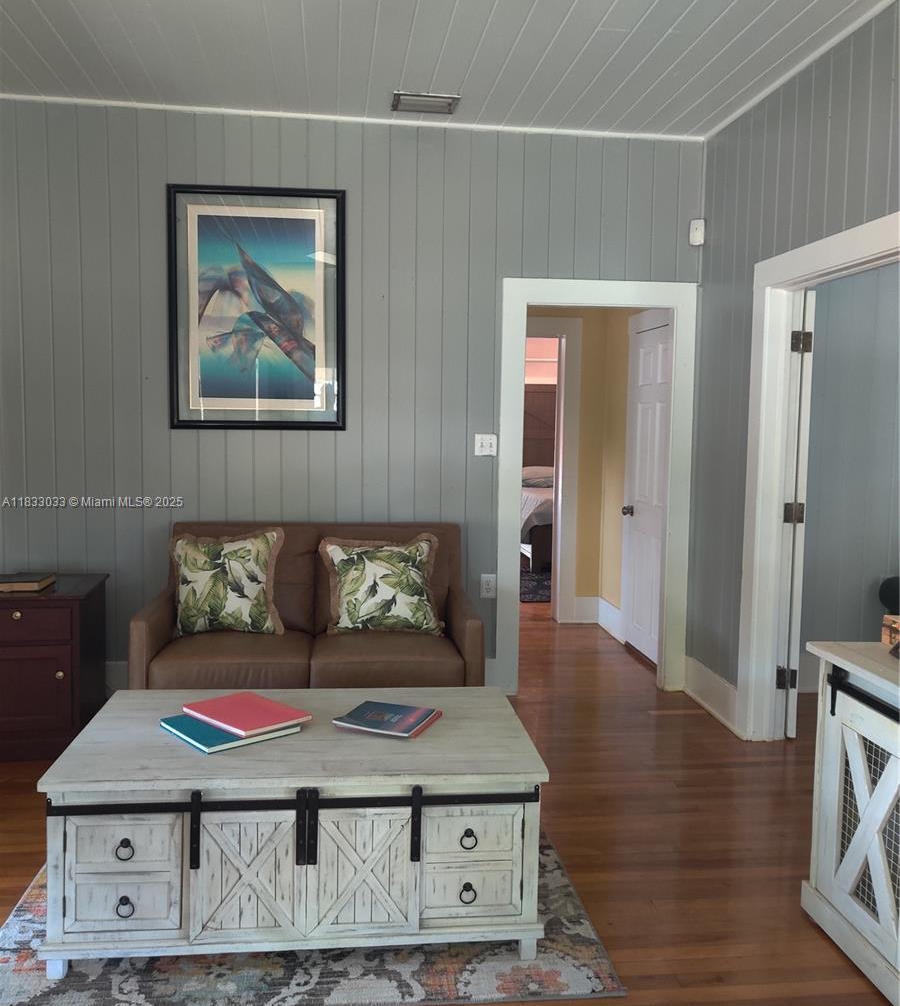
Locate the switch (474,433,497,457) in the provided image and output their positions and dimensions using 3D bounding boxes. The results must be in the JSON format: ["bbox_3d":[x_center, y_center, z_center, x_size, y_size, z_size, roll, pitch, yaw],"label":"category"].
[{"bbox_3d":[0.186,-0.297,4.813,0.113,0.113,0.012,0,6,-7],"label":"switch"}]

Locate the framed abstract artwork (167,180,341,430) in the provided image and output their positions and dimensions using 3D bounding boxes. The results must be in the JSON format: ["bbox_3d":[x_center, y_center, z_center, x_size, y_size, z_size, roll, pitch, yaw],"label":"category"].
[{"bbox_3d":[-0.942,-0.950,4.603,0.852,1.169,0.030,0,6,-7],"label":"framed abstract artwork"}]

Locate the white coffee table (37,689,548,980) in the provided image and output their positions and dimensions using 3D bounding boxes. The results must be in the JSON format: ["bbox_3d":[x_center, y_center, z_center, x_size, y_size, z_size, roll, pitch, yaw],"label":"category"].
[{"bbox_3d":[-0.427,0.937,2.829,1.309,0.532,0.777,0,6,-5],"label":"white coffee table"}]

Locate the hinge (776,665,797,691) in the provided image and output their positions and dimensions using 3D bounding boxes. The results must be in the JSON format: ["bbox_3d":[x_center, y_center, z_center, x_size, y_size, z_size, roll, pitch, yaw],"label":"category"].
[{"bbox_3d":[1.550,0.809,4.290,0.090,0.090,0.015,0,6,-7],"label":"hinge"}]

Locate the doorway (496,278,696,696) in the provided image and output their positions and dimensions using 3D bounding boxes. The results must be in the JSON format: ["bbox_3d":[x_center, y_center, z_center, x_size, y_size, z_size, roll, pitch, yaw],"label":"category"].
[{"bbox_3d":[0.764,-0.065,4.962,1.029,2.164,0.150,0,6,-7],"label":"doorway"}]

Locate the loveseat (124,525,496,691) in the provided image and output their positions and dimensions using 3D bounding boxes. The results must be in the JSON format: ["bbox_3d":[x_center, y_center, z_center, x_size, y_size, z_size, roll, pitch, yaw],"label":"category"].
[{"bbox_3d":[-0.624,0.597,4.333,1.465,0.934,0.866,0,6,-7],"label":"loveseat"}]

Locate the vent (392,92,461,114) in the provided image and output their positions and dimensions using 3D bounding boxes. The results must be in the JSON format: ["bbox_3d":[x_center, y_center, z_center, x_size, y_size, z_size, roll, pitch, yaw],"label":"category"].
[{"bbox_3d":[-0.116,-1.837,4.318,0.296,0.030,0.229,0,6,-7],"label":"vent"}]

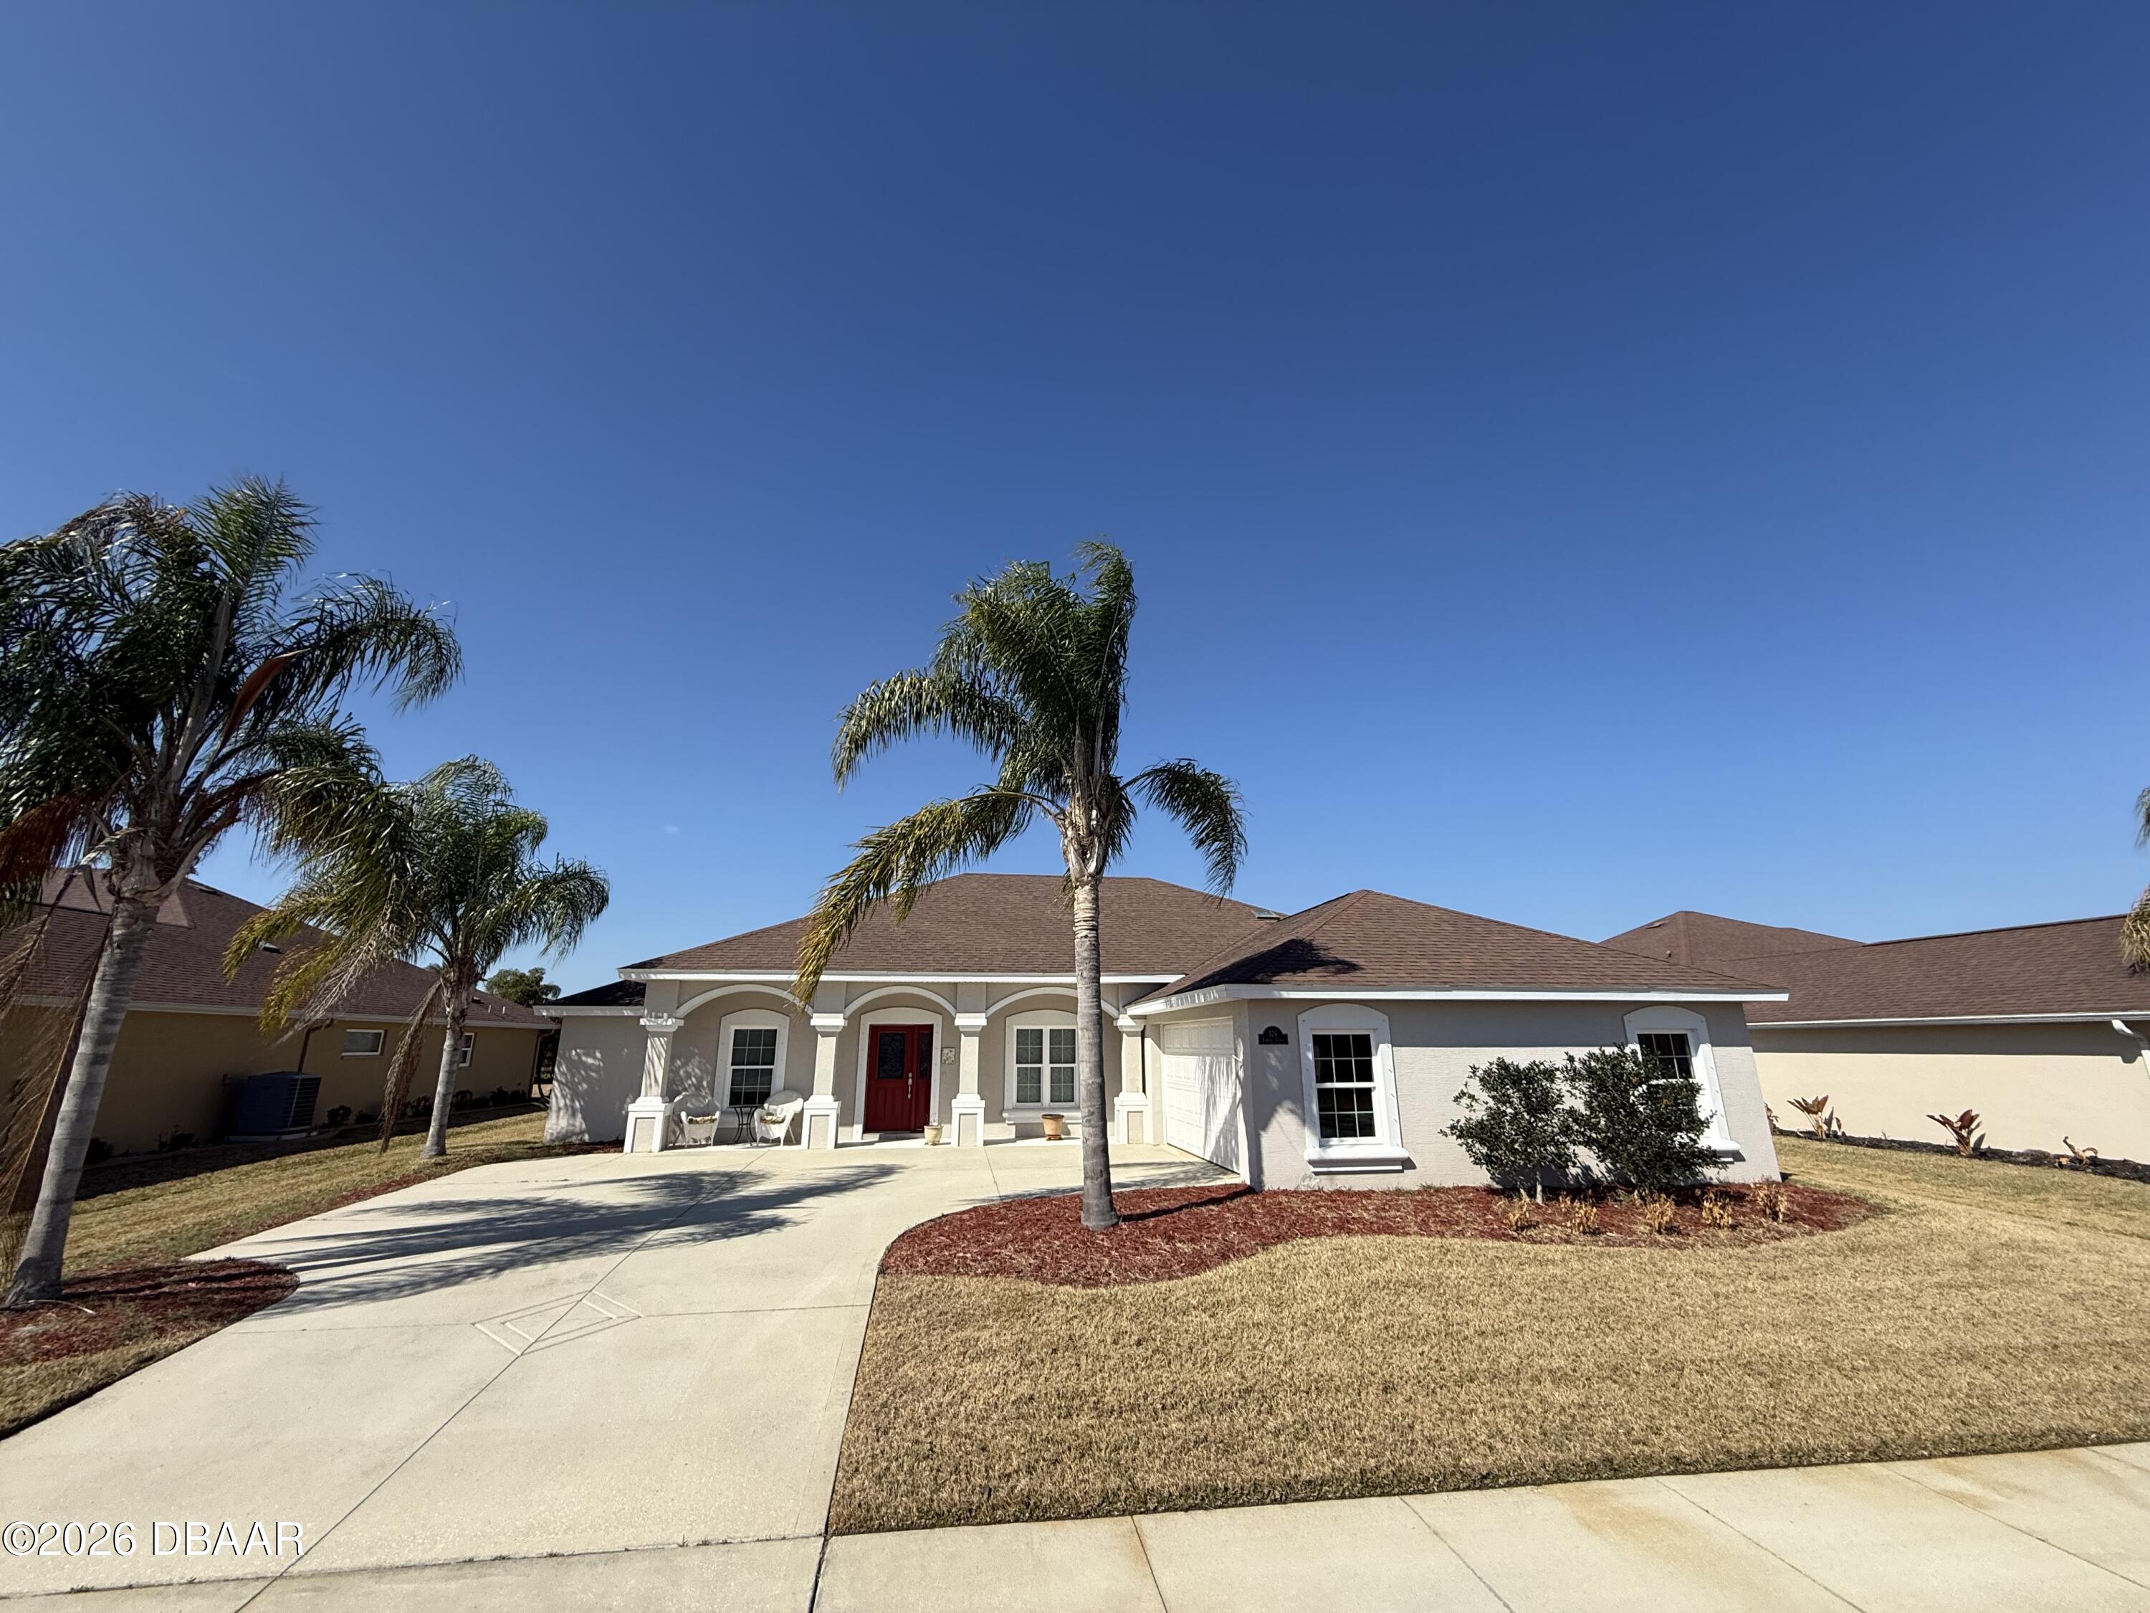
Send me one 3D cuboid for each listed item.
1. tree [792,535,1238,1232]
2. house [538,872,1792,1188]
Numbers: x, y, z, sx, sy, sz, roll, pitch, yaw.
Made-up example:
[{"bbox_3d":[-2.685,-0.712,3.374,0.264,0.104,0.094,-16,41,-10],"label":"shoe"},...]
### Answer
[{"bbox_3d":[-0.462,0.484,10.082,4.950,8.080,4.400,2,-16,-8],"label":"tree"},{"bbox_3d":[-0.534,4.167,19.613,20.250,6.180,16.450,2,-16,-8],"label":"house"}]

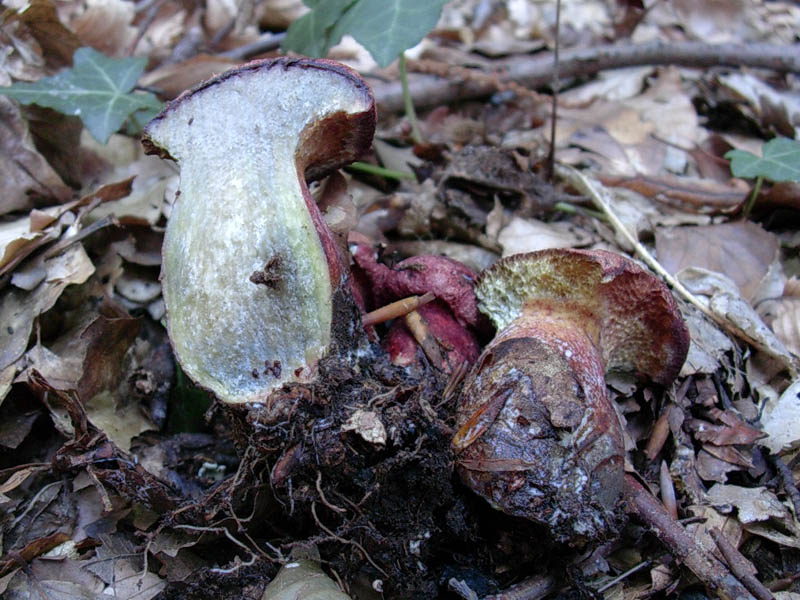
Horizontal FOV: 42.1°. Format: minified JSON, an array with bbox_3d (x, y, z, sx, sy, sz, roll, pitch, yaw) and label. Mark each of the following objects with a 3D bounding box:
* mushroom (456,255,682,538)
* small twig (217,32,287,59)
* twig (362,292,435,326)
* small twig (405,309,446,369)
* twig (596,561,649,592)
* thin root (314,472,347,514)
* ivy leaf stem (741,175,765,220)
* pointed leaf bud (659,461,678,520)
[{"bbox_3d":[0.063,0.035,0.383,0.081,0.076,0.094,13,54,0],"label":"mushroom"},{"bbox_3d":[-0.100,-0.173,0.710,0.050,0.007,0.007,-24,39,-23],"label":"small twig"},{"bbox_3d":[0.000,0.004,0.401,0.030,0.005,0.005,-20,37,-16],"label":"twig"},{"bbox_3d":[0.010,0.015,0.406,0.005,0.005,0.027,-16,61,-24],"label":"small twig"},{"bbox_3d":[0.076,0.093,0.352,0.024,0.002,0.002,-18,36,-30],"label":"twig"},{"bbox_3d":[-0.024,0.066,0.353,0.005,0.004,0.017,-34,65,-9],"label":"thin root"},{"bbox_3d":[0.176,-0.051,0.520,0.002,0.024,0.002,12,25,0],"label":"ivy leaf stem"},{"bbox_3d":[0.100,0.070,0.386,0.004,0.004,0.027,1,39,2],"label":"pointed leaf bud"}]

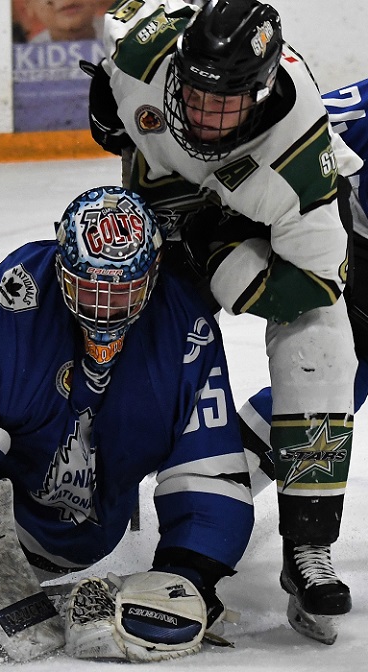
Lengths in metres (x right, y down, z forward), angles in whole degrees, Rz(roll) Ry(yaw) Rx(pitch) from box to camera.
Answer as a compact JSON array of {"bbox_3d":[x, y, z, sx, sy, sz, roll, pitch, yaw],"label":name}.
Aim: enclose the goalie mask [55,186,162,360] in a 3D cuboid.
[{"bbox_3d":[-0.168,-0.144,6.450,0.250,0.340,0.300,4,33,2],"label":"goalie mask"}]

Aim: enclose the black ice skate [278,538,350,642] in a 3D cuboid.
[{"bbox_3d":[0.282,0.514,6.360,0.105,0.260,0.300,-3,8,-22],"label":"black ice skate"}]

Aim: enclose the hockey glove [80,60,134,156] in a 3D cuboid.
[{"bbox_3d":[-0.160,-0.497,6.400,0.160,0.240,0.170,3,8,27],"label":"hockey glove"}]

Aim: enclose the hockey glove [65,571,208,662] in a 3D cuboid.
[{"bbox_3d":[-0.098,0.579,6.220,0.300,0.200,0.280,1,8,11],"label":"hockey glove"}]

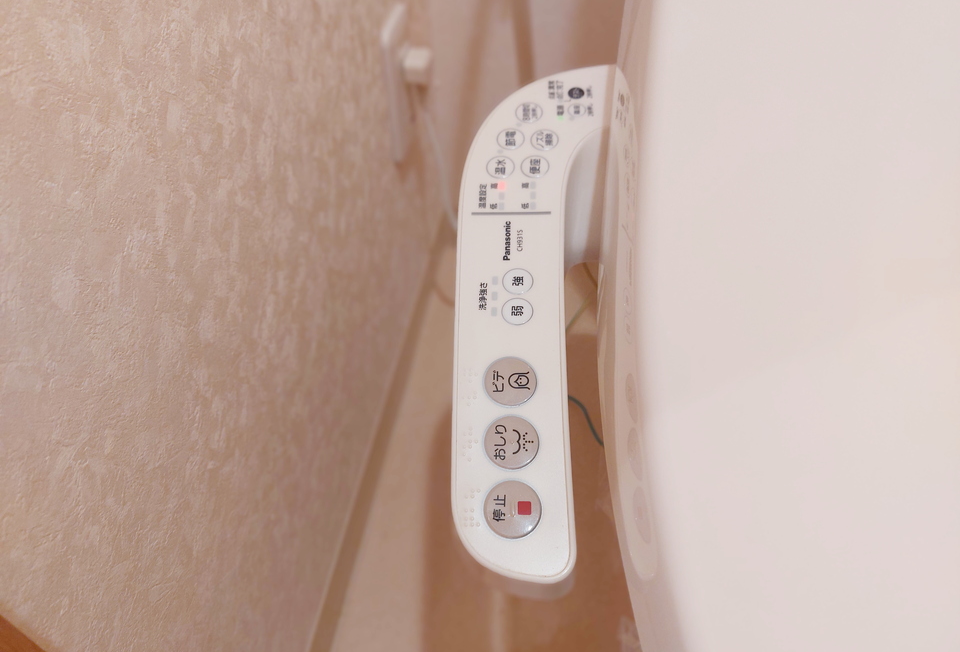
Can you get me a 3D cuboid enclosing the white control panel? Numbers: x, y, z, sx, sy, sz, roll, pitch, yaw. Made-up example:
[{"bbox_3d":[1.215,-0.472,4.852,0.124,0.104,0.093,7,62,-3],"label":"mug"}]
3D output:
[{"bbox_3d":[0.033,-0.016,0.324,0.088,0.035,0.270,0,63,1],"label":"white control panel"}]

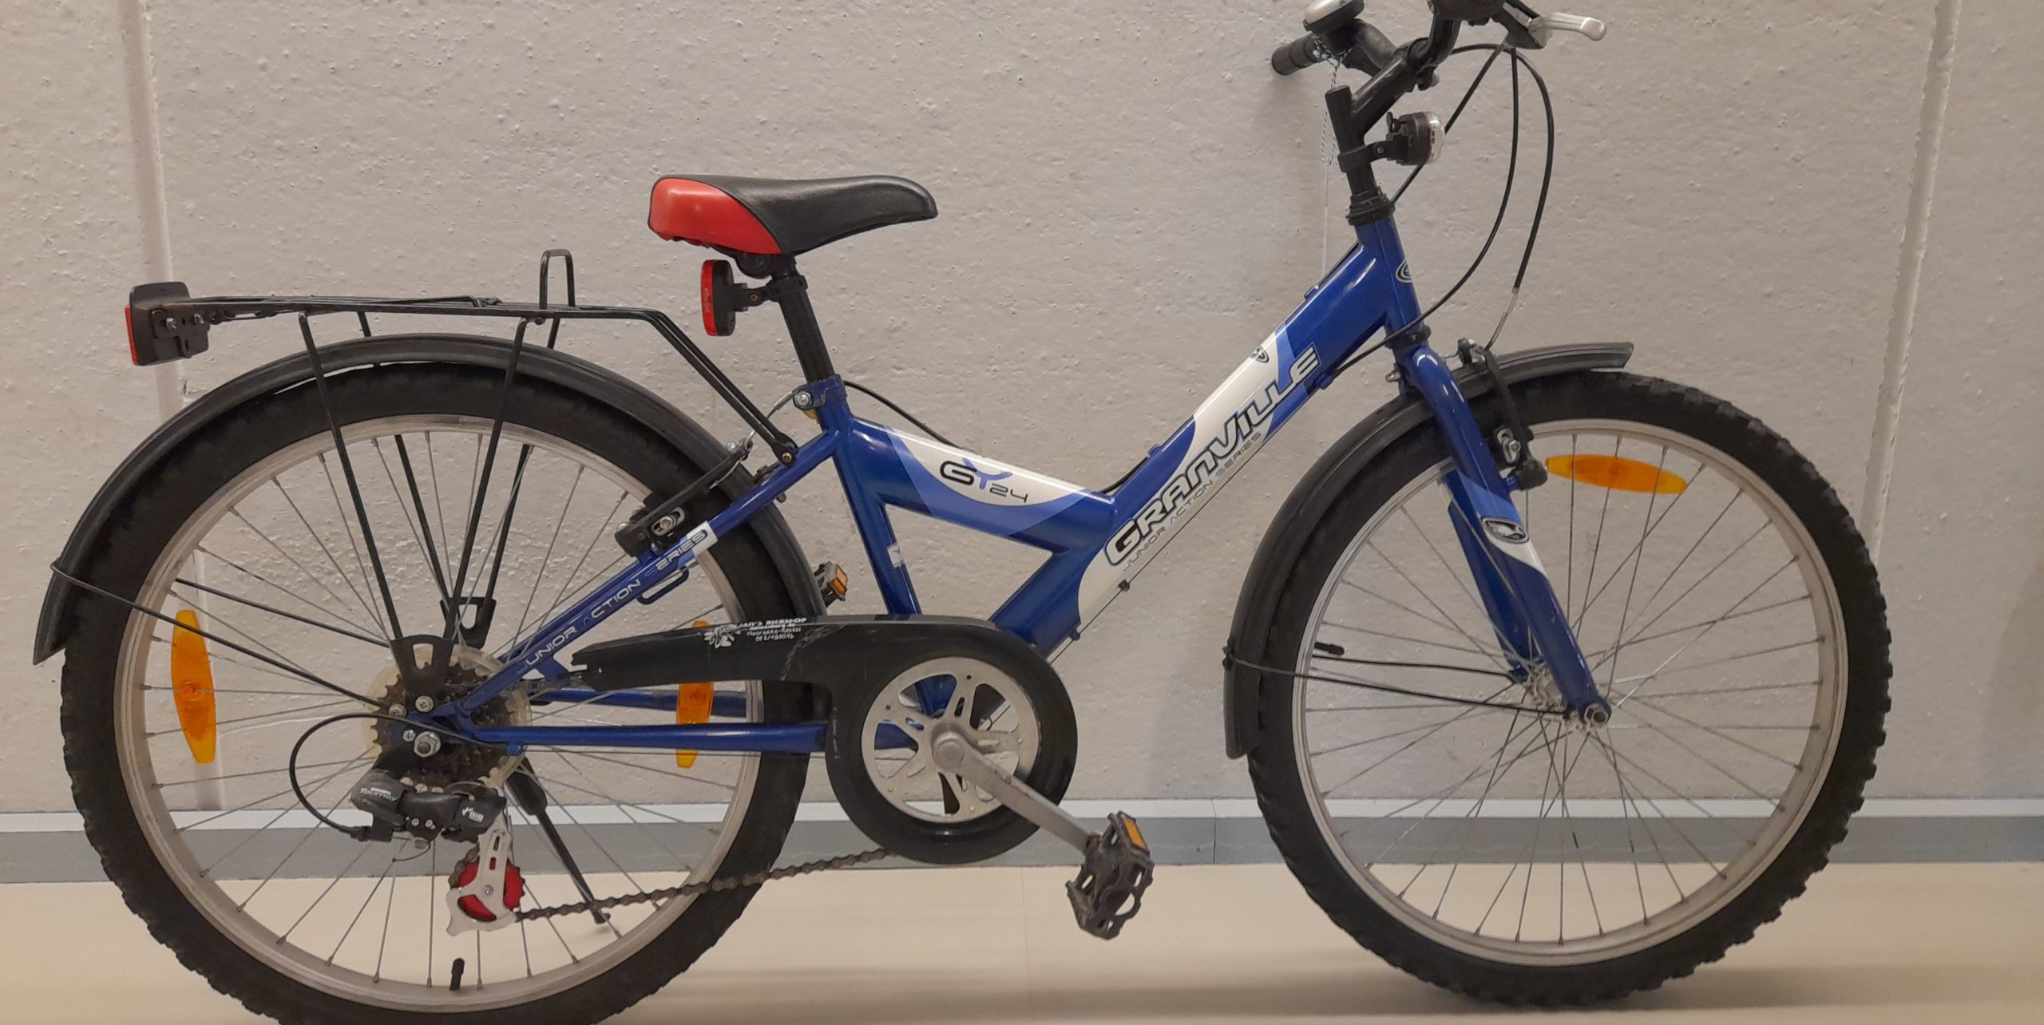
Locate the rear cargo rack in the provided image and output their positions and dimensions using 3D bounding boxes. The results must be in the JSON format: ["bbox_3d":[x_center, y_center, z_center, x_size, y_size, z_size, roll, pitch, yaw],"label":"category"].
[{"bbox_3d":[-0.445,-0.130,1.208,0.515,0.175,0.135,0,9,-7],"label":"rear cargo rack"}]

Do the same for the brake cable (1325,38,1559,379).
[{"bbox_3d":[0.370,-0.263,1.250,0.215,0.310,0.220,0,9,-7],"label":"brake cable"}]

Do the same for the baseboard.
[{"bbox_3d":[0.055,0.371,1.682,2.325,0.063,0.045,0,12,-4],"label":"baseboard"}]

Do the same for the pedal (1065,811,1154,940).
[{"bbox_3d":[0.071,0.295,1.205,0.032,0.082,0.095,34,4,-11],"label":"pedal"}]

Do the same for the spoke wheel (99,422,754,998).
[{"bbox_3d":[-0.484,0.175,1.254,0.525,0.525,0.075,0,9,-7],"label":"spoke wheel"}]

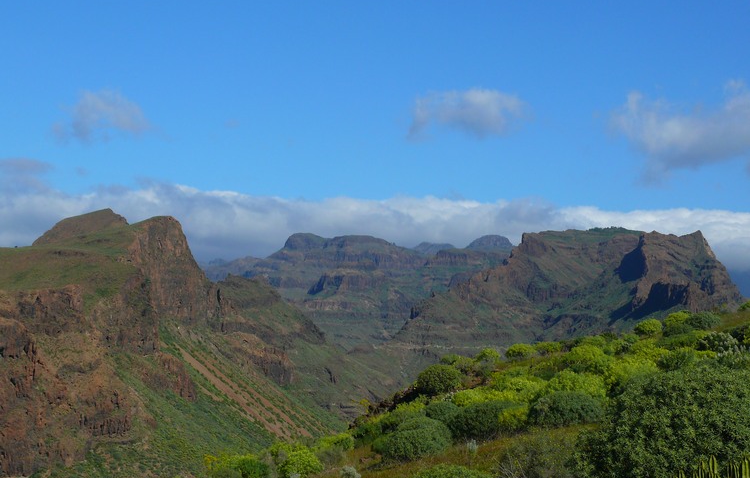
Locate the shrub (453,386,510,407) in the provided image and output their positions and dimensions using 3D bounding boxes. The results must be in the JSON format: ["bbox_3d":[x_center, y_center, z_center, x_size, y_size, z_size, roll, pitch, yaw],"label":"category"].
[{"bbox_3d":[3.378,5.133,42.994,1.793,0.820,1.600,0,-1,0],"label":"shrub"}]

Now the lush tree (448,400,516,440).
[{"bbox_3d":[2.442,4.122,30.500,1.540,0.880,1.160,0,-2,0],"label":"lush tree"}]

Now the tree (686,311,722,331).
[{"bbox_3d":[11.532,2.870,47.000,1.260,0.710,1.130,0,-2,0],"label":"tree"}]

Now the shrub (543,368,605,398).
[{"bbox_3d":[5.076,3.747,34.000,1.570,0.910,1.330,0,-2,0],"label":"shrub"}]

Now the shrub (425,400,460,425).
[{"bbox_3d":[1.671,4.300,33.000,0.910,0.640,0.820,0,-2,0],"label":"shrub"}]

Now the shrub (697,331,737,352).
[{"bbox_3d":[10.202,3.098,40.000,1.250,0.720,1.130,0,-2,0],"label":"shrub"}]

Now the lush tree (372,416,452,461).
[{"bbox_3d":[1.285,6.834,46.000,2.740,1.462,2.329,0,-2,0],"label":"lush tree"}]

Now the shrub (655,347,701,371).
[{"bbox_3d":[8.136,3.257,35.994,1.180,0.750,1.100,0,-1,0],"label":"shrub"}]

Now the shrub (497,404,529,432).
[{"bbox_3d":[3.891,5.083,37.994,0.906,0.800,0.880,0,-1,0],"label":"shrub"}]

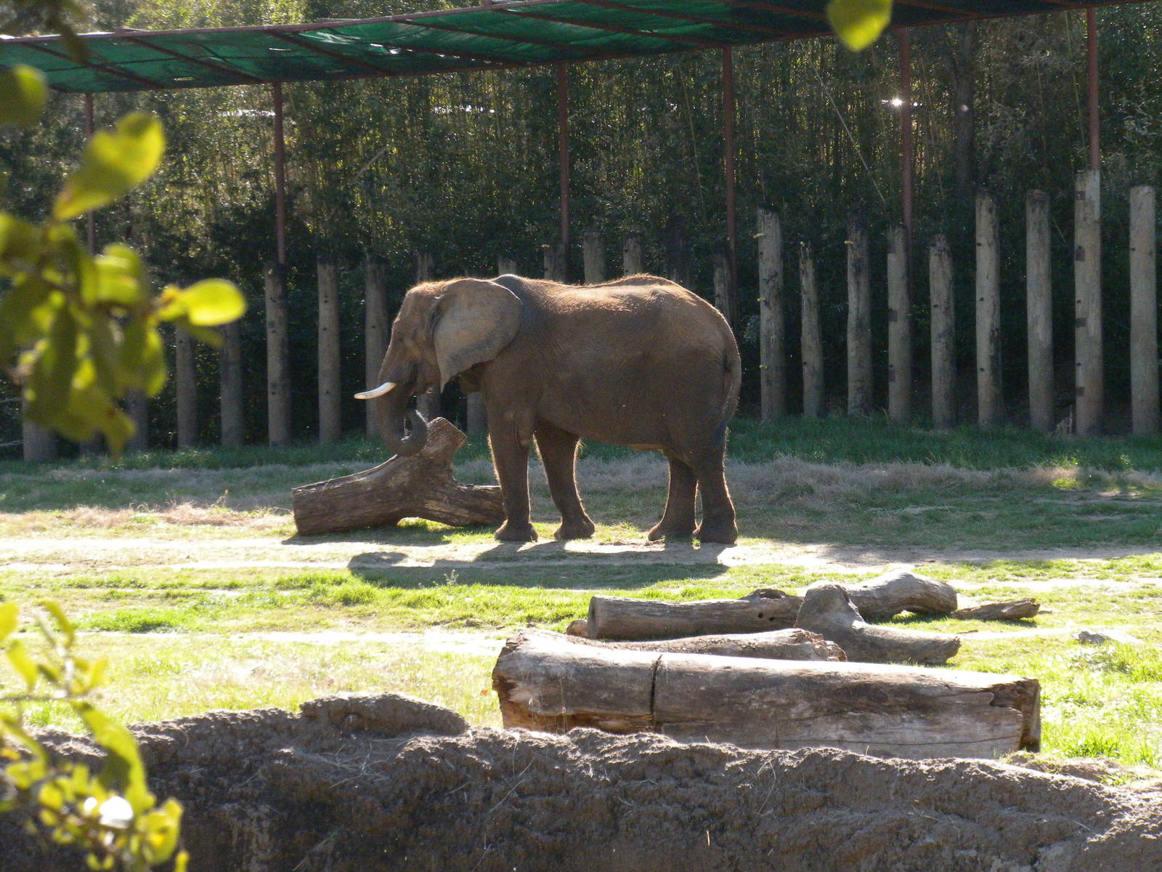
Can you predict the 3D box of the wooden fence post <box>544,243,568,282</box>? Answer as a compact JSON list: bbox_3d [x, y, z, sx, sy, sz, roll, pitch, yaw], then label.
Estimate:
[{"bbox_3d":[-0.338,-1.269,52.007,0.290,2.420,0.290,-1,4,0],"label":"wooden fence post"}]

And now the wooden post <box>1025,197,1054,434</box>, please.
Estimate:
[{"bbox_3d":[5.574,-1.499,48.500,0.314,2.921,0.314,-1,3,7],"label":"wooden post"}]

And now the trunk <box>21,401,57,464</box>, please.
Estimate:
[{"bbox_3d":[-6.677,-0.909,49.108,0.360,2.400,0.360,-1,4,0],"label":"trunk"}]

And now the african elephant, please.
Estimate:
[{"bbox_3d":[-0.309,-0.270,38.303,3.550,2.530,1.320,0,5,14],"label":"african elephant"}]

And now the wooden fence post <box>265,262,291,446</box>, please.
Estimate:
[{"bbox_3d":[-4.093,-1.104,54.000,0.301,2.467,0.301,-1,3,-4],"label":"wooden fence post"}]

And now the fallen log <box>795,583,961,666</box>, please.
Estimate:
[{"bbox_3d":[2.054,1.302,27.600,1.150,0.550,0.500,-1,3,0],"label":"fallen log"}]

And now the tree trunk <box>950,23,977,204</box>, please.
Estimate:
[{"bbox_3d":[5.347,-3.568,55.762,0.330,6.200,0.330,-1,4,0],"label":"tree trunk"}]

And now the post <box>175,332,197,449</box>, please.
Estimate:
[{"bbox_3d":[-5.382,-0.793,54.500,0.279,1.920,0.279,-2,3,-6],"label":"post"}]

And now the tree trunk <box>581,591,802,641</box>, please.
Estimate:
[{"bbox_3d":[0.840,1.326,29.700,1.650,0.360,0.340,-1,3,0],"label":"tree trunk"}]

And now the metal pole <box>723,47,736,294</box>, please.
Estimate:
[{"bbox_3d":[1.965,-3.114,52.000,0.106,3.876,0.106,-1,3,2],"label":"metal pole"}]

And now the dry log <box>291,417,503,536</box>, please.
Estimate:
[{"bbox_3d":[-1.791,0.399,39.500,2.120,1.130,0.750,-2,3,-7],"label":"dry log"}]

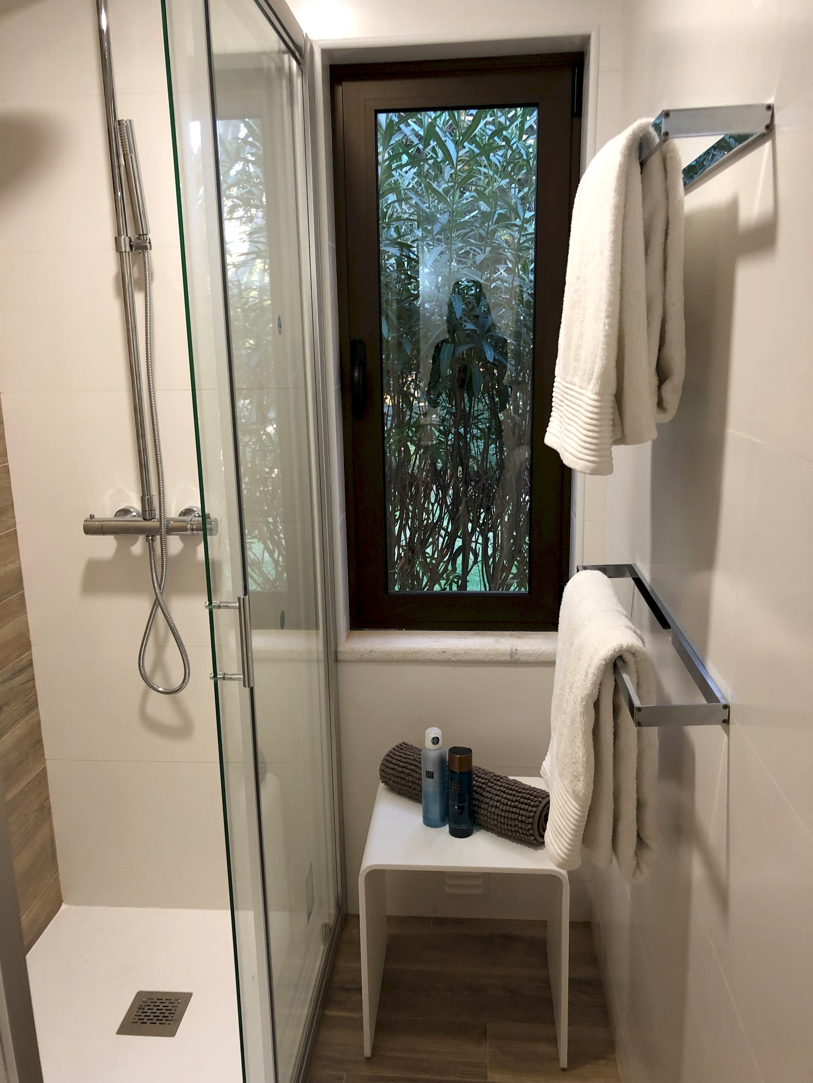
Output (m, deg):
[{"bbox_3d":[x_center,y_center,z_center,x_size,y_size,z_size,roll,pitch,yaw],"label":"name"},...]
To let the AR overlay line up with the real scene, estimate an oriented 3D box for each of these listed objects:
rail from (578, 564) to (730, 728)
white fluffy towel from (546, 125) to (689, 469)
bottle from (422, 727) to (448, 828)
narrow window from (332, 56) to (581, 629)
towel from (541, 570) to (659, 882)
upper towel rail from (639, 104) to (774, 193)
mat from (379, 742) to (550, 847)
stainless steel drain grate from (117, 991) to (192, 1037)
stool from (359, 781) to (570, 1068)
[{"bbox_3d":[0.328,0.121,1.259,0.102,0.025,0.597,0,13,5],"label":"rail"},{"bbox_3d":[0.267,-0.305,1.171,0.124,0.403,0.485,0,13,5],"label":"white fluffy towel"},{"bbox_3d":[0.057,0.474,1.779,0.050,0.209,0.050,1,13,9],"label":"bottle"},{"bbox_3d":[0.116,-0.403,2.005,0.530,1.266,0.070,0,13,5],"label":"narrow window"},{"bbox_3d":[0.277,0.259,1.324,0.135,0.377,0.450,0,13,5],"label":"towel"},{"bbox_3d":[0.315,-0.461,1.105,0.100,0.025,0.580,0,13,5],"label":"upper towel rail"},{"bbox_3d":[0.125,0.518,1.810,0.388,0.108,0.108,10,17,39],"label":"mat"},{"bbox_3d":[-0.540,1.021,1.890,0.125,0.010,0.125,0,13,5],"label":"stainless steel drain grate"},{"bbox_3d":[0.126,0.785,1.866,0.402,0.438,0.350,0,13,5],"label":"stool"}]

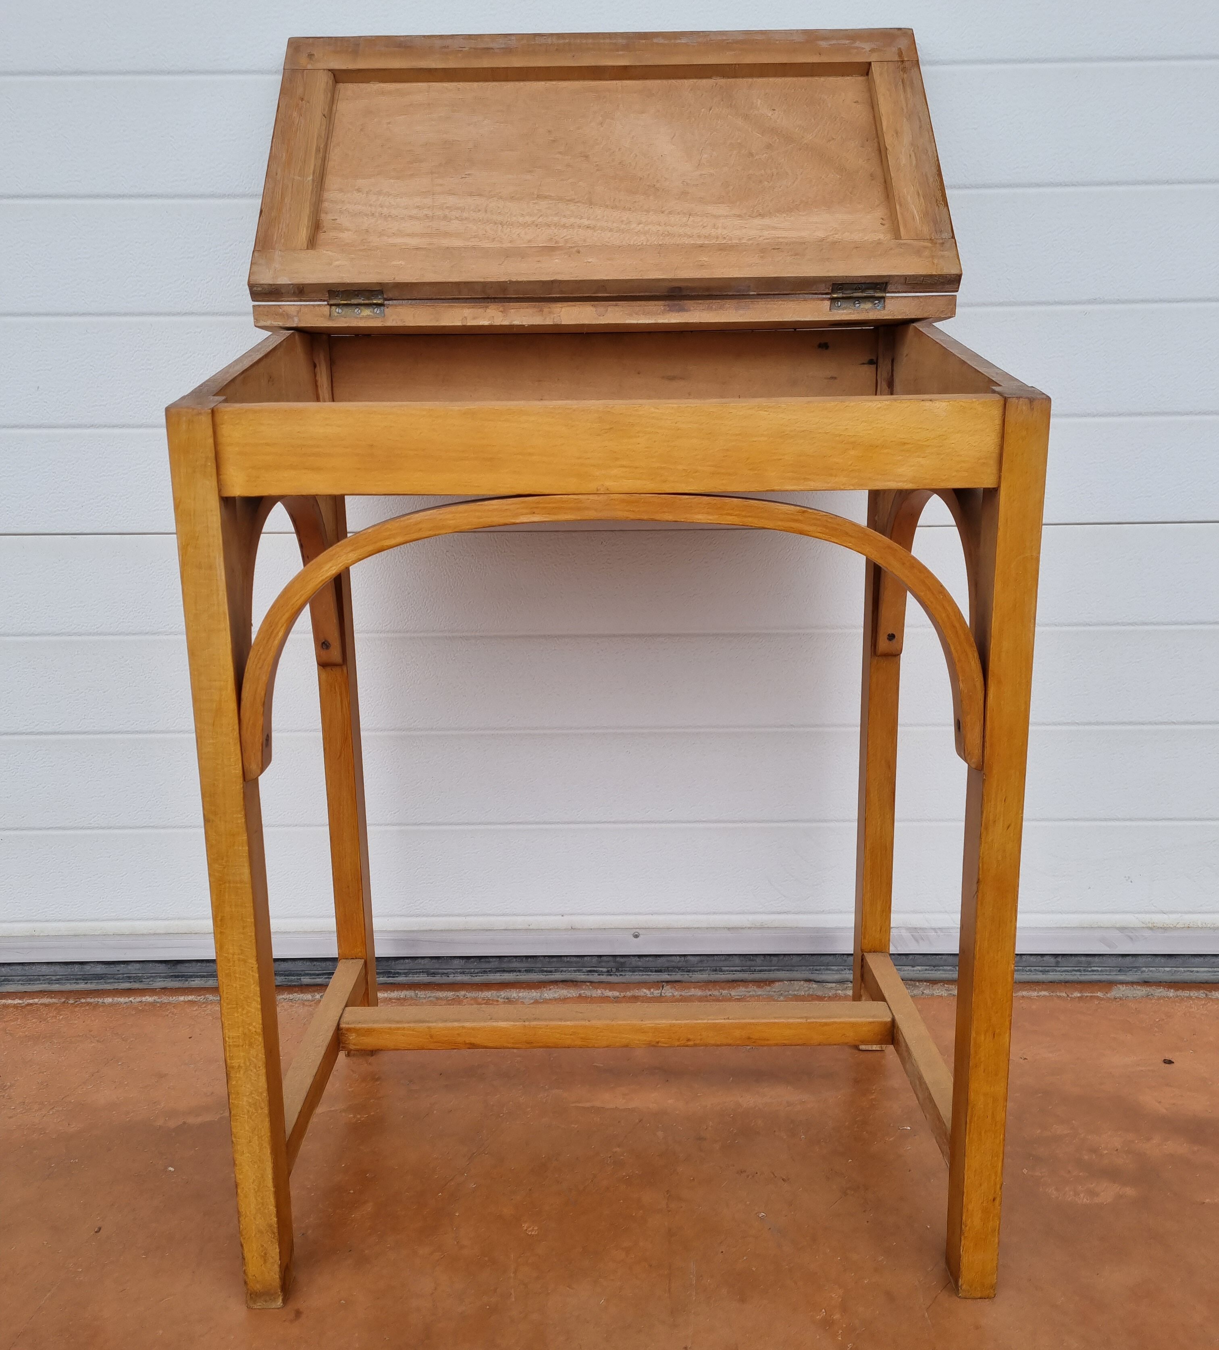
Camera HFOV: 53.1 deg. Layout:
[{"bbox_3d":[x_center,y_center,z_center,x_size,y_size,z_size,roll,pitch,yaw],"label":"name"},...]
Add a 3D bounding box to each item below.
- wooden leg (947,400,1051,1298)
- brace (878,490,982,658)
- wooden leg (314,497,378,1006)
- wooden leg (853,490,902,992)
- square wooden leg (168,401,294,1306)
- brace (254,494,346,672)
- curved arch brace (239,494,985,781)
[{"bbox_3d":[0.277,0.140,0.884,0.029,0.683,0.037,-1,12,0],"label":"wooden leg"},{"bbox_3d":[0.274,-0.072,1.027,0.024,0.181,0.334,-1,12,0],"label":"brace"},{"bbox_3d":[-0.271,0.041,1.238,0.029,0.742,0.037,-1,12,0],"label":"wooden leg"},{"bbox_3d":[0.275,0.033,1.239,0.029,0.742,0.037,-1,12,0],"label":"wooden leg"},{"bbox_3d":[-0.269,0.148,0.882,0.029,0.683,0.037,-1,12,0],"label":"square wooden leg"},{"bbox_3d":[-0.272,-0.064,1.026,0.024,0.181,0.334,-1,12,0],"label":"brace"},{"bbox_3d":[0.002,-0.027,0.847,0.517,0.197,0.024,-1,12,0],"label":"curved arch brace"}]

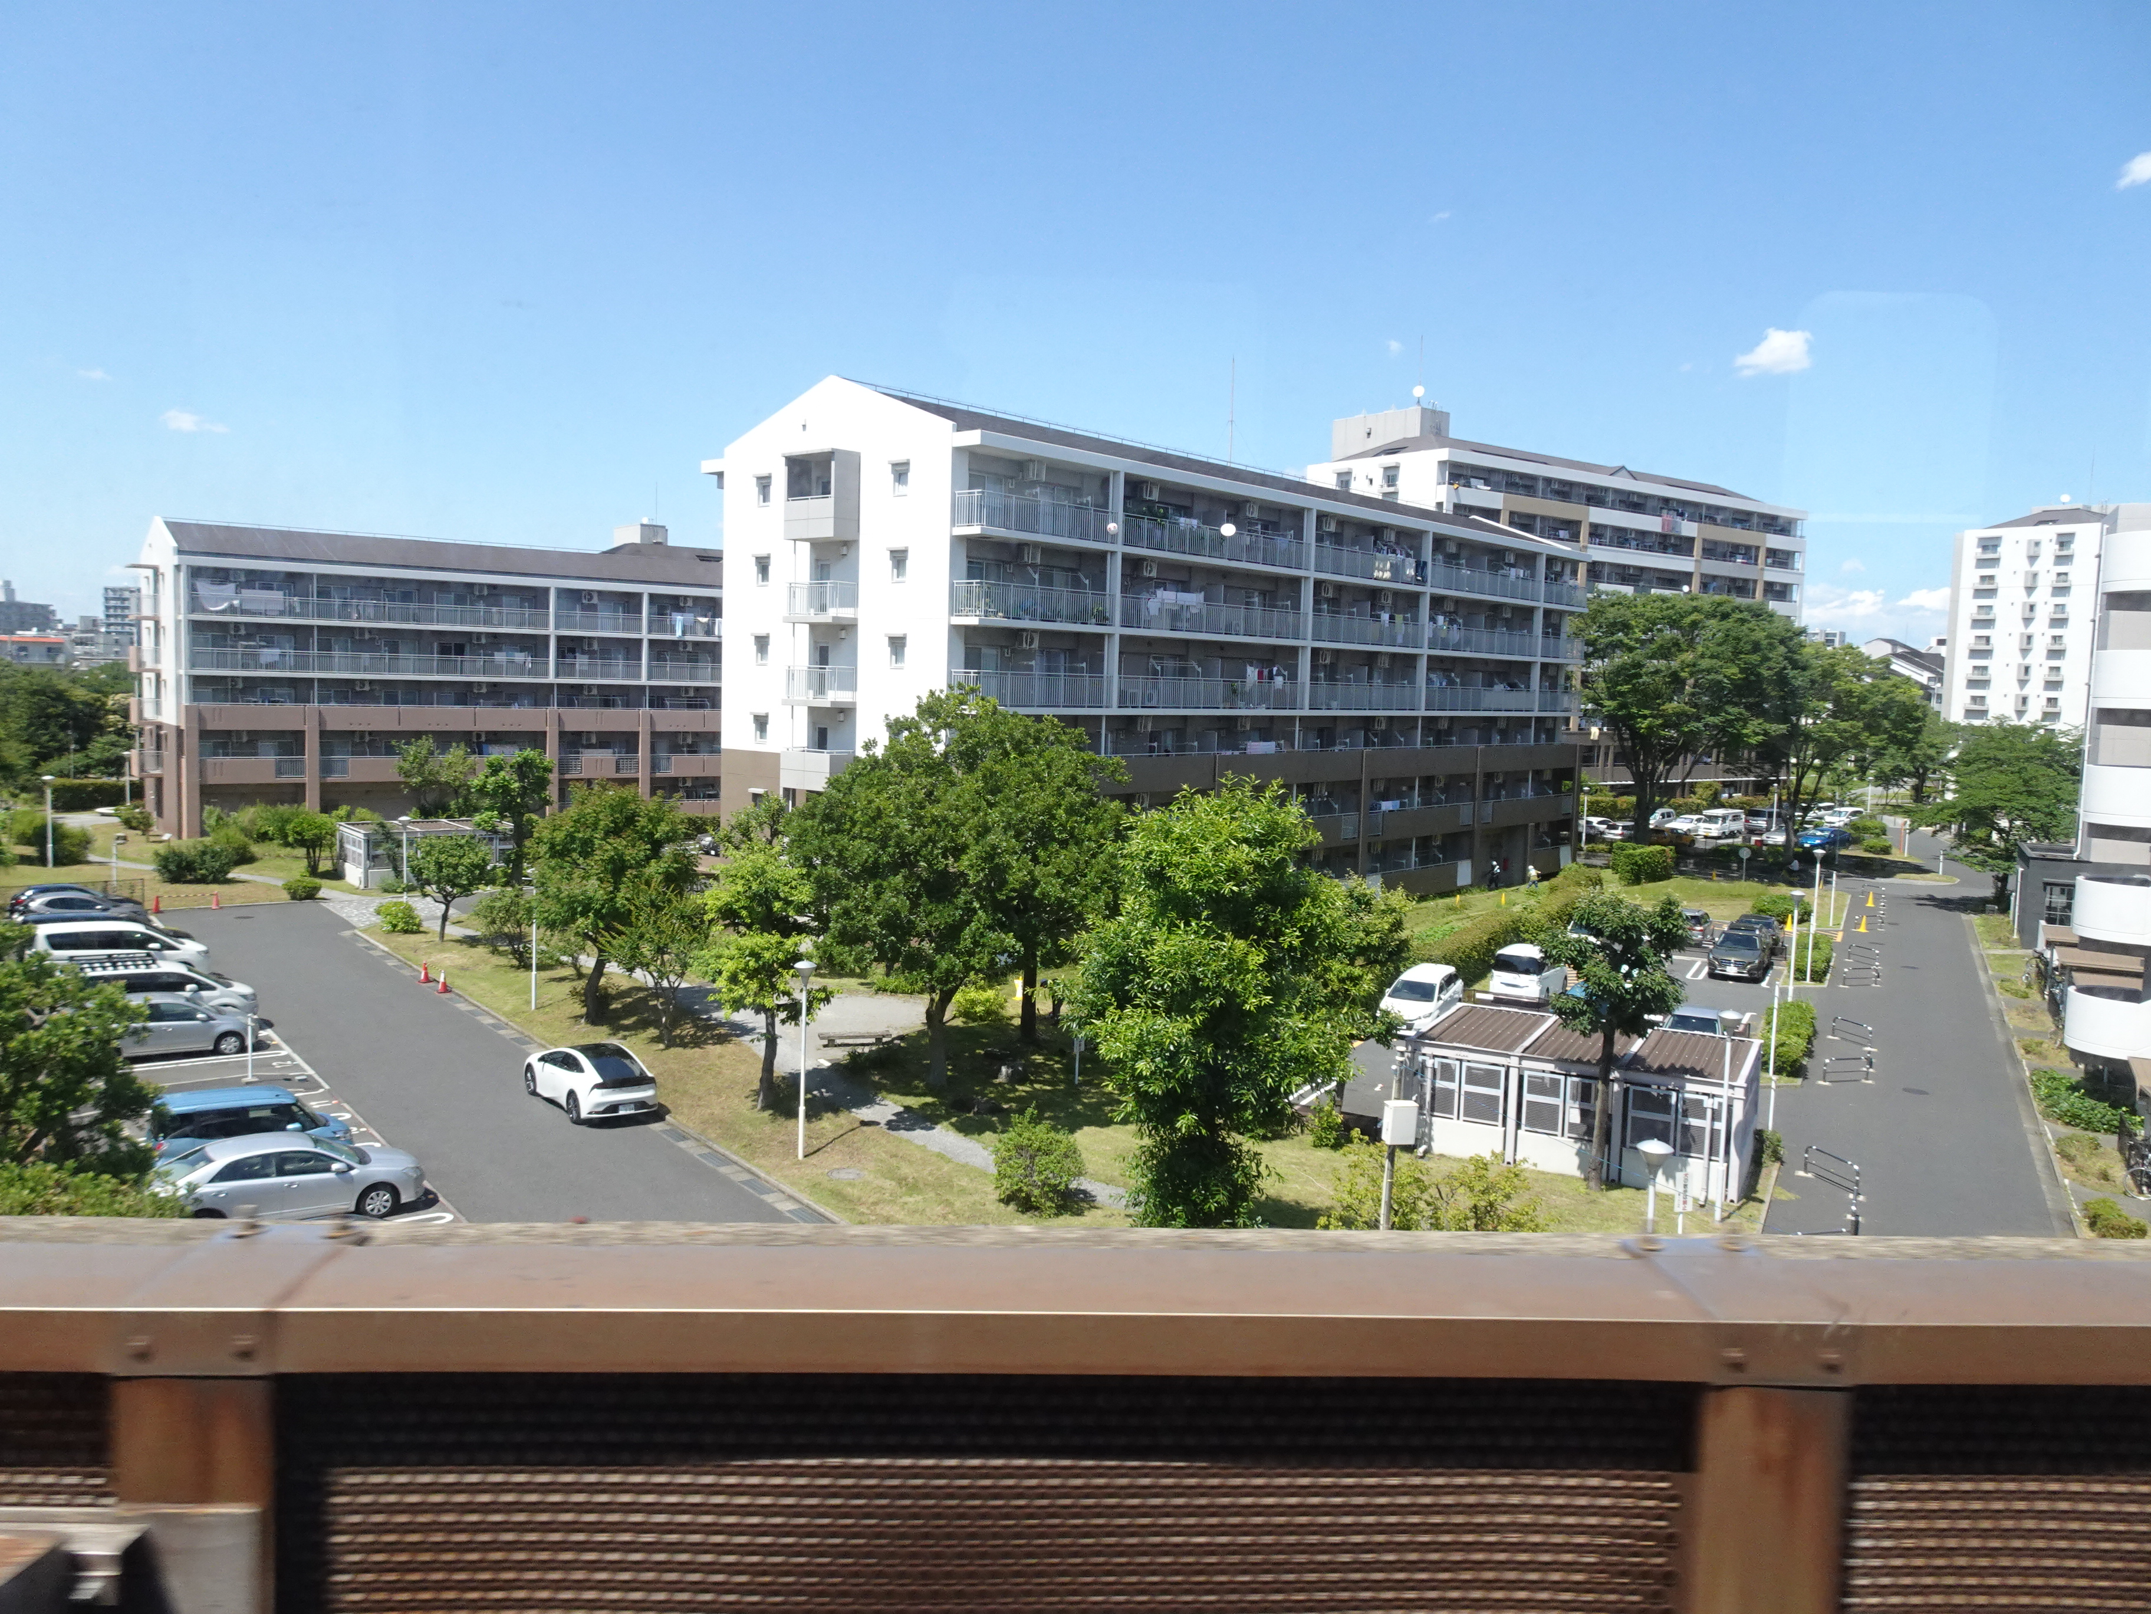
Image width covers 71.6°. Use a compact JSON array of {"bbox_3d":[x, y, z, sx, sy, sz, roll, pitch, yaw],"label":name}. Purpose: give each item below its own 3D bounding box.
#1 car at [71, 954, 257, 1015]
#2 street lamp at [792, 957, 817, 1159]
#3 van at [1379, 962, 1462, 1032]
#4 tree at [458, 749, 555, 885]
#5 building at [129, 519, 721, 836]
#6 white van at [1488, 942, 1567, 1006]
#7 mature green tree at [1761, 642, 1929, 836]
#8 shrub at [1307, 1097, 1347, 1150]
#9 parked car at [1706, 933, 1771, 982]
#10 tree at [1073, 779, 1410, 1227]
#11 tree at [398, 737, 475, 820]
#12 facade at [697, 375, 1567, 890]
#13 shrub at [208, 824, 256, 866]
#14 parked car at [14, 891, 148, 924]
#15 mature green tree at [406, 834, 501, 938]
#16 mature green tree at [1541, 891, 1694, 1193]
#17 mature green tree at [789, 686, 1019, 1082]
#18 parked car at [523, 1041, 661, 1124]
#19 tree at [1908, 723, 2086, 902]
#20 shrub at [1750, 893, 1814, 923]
[{"bbox_3d":[-24.391,5.060,39.497,4.750,1.850,1.780,-2,6,-37],"label":"car"},{"bbox_3d":[-5.609,5.189,30.731,0.500,4.200,0.500,2,5,0],"label":"street lamp"},{"bbox_3d":[10.601,5.784,45.393,1.700,1.500,4.300,4,5,26],"label":"van"},{"bbox_3d":[-25.625,0.605,67.424,4.100,6.350,4.000,2,5,0],"label":"tree"},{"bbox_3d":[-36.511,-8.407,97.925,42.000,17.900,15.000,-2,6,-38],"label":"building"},{"bbox_3d":[15.609,5.436,50.718,1.700,1.620,4.400,5,6,29],"label":"white van"},{"bbox_3d":[50.616,-3.529,97.416,11.000,13.600,11.000,2,5,0],"label":"mature green tree"},{"bbox_3d":[5.470,6.879,32.500,0.870,1.130,0.850,2,5,0],"label":"shrub"},{"bbox_3d":[24.799,5.294,55.456,1.800,1.600,4.450,4,5,28],"label":"parked car"},{"bbox_3d":[2.499,3.867,23.684,5.100,8.400,4.900,2,5,0],"label":"tree"},{"bbox_3d":[-35.066,-0.943,81.747,4.400,5.900,4.400,2,5,0],"label":"tree"},{"bbox_3d":[6.930,-6.084,69.842,14.500,19.650,48.220,6,7,41],"label":"facade"},{"bbox_3d":[-41.197,1.894,72.744,2.544,1.950,2.544,-1,6,-30],"label":"shrub"},{"bbox_3d":[-35.872,3.884,53.568,4.250,1.530,1.780,-2,6,-35],"label":"parked car"},{"bbox_3d":[-22.535,2.958,53.819,3.345,3.915,3.345,0,5,-23],"label":"mature green tree"},{"bbox_3d":[10.923,4.842,30.404,3.144,6.069,3.144,3,5,20],"label":"mature green tree"},{"bbox_3d":[-4.075,2.037,36.314,5.752,9.782,5.752,1,5,-6],"label":"mature green tree"},{"bbox_3d":[-11.401,6.227,34.979,1.780,1.430,4.600,-2,6,-39],"label":"parked car"},{"bbox_3d":[45.908,0.321,74.170,7.700,9.600,7.600,2,5,0],"label":"tree"},{"bbox_3d":[32.089,4.601,67.925,2.600,1.350,2.400,2,5,0],"label":"shrub"}]

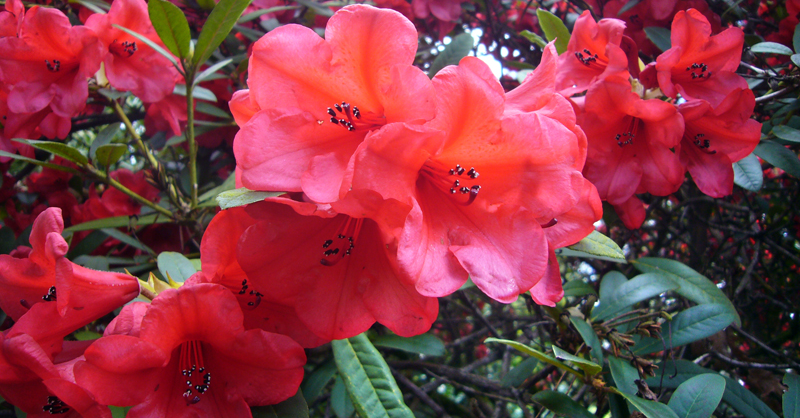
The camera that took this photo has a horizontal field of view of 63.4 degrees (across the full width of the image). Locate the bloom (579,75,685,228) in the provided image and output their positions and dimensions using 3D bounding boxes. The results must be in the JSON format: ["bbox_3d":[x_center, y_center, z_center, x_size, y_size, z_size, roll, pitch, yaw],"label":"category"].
[{"bbox_3d":[0.198,-0.063,0.556,0.098,0.098,0.071,2,20,21],"label":"bloom"}]

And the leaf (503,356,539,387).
[{"bbox_3d":[0.099,0.132,0.525,0.038,0.008,0.022,-38,56,-15],"label":"leaf"}]

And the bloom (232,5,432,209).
[{"bbox_3d":[-0.022,-0.048,0.311,0.096,0.096,0.069,3,1,25],"label":"bloom"}]

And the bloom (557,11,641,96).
[{"bbox_3d":[0.156,-0.122,0.510,0.060,0.064,0.050,6,-6,31],"label":"bloom"}]

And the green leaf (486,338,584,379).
[{"bbox_3d":[0.115,0.127,0.550,0.092,0.014,0.028,22,-7,-12],"label":"green leaf"}]

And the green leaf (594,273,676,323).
[{"bbox_3d":[0.225,0.084,0.620,0.090,0.016,0.033,-23,27,12],"label":"green leaf"}]

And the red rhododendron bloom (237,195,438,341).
[{"bbox_3d":[-0.029,0.019,0.330,0.092,0.092,0.066,1,27,6],"label":"red rhododendron bloom"}]

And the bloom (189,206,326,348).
[{"bbox_3d":[-0.073,0.035,0.340,0.068,0.068,0.048,-3,4,-17],"label":"bloom"}]

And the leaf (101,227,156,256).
[{"bbox_3d":[-0.217,0.027,0.520,0.045,0.008,0.020,31,17,-27],"label":"leaf"}]

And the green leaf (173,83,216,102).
[{"bbox_3d":[-0.166,-0.092,0.515,0.057,0.008,0.020,15,30,32],"label":"green leaf"}]

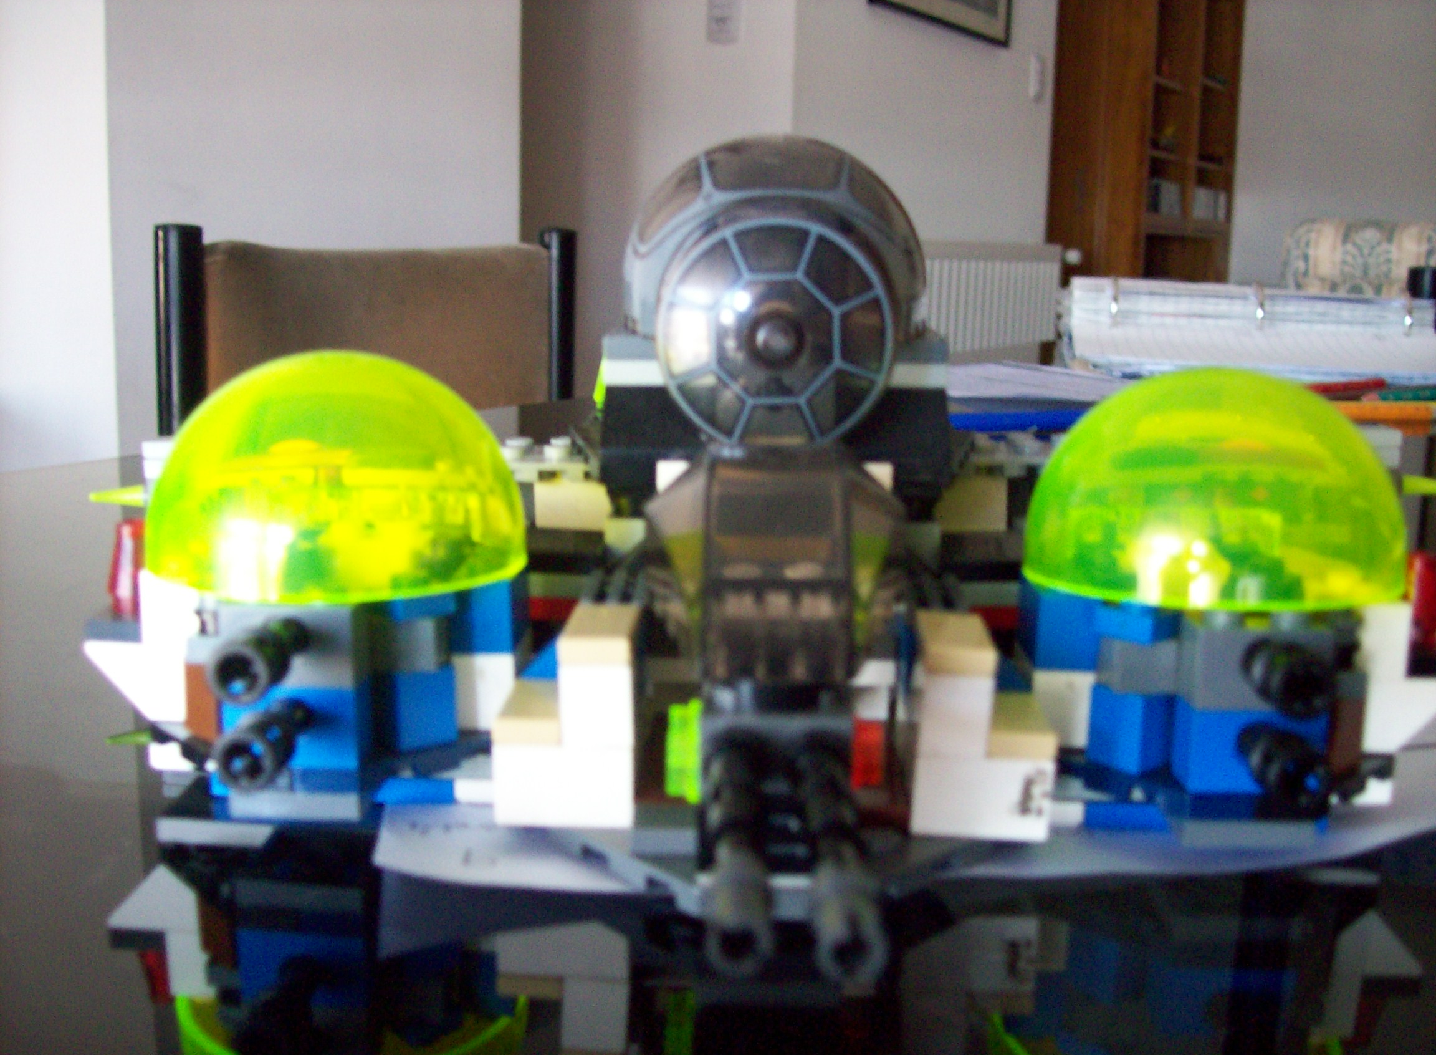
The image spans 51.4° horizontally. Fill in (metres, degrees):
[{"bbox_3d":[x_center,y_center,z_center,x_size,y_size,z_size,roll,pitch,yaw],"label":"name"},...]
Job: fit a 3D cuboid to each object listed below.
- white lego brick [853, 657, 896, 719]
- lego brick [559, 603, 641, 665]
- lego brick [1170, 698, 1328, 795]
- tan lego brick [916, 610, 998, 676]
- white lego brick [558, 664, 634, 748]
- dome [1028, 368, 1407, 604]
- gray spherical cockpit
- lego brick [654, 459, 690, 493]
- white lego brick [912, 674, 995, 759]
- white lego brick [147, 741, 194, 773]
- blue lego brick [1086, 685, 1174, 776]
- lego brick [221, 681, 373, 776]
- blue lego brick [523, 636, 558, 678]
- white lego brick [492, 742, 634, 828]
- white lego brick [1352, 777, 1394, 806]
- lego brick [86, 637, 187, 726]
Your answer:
[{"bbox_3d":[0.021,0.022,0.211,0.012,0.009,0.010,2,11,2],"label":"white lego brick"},{"bbox_3d":[-0.014,0.012,0.175,0.008,0.003,0.016,1,10,1],"label":"lego brick"},{"bbox_3d":[0.061,0.025,0.172,0.016,0.010,0.008,1,11,-3],"label":"lego brick"},{"bbox_3d":[0.028,0.013,0.174,0.008,0.003,0.016,1,10,1],"label":"tan lego brick"},{"bbox_3d":[-0.013,0.018,0.175,0.008,0.010,0.016,0,11,3],"label":"white lego brick"},{"bbox_3d":[0.065,-0.007,0.196,0.048,0.028,0.048,1,10,1],"label":"dome"},{"bbox_3d":[0.009,-0.038,0.233,0.048,0.046,0.058,1,10,1],"label":"gray spherical cockpit"},{"bbox_3d":[-0.004,-0.004,0.209,0.008,0.010,0.009,1,10,1],"label":"lego brick"},{"bbox_3d":[0.027,0.020,0.177,0.008,0.010,0.016,3,11,2],"label":"white lego brick"},{"bbox_3d":[-0.063,0.026,0.183,0.008,0.003,0.011,1,10,1],"label":"white lego brick"},{"bbox_3d":[0.052,0.024,0.188,0.008,0.010,0.008,-10,16,-44],"label":"blue lego brick"},{"bbox_3d":[-0.050,0.023,0.177,0.016,0.010,0.008,0,11,2],"label":"lego brick"},{"bbox_3d":[-0.016,0.015,0.193,0.016,0.010,0.013,0,11,3],"label":"blue lego brick"},{"bbox_3d":[-0.017,0.028,0.177,0.016,0.010,0.016,0,11,3],"label":"white lego brick"},{"bbox_3d":[0.075,0.030,0.180,0.008,0.003,0.011,1,10,1],"label":"white lego brick"},{"bbox_3d":[-0.072,0.018,0.189,0.016,0.010,0.008,1,10,1],"label":"lego brick"}]

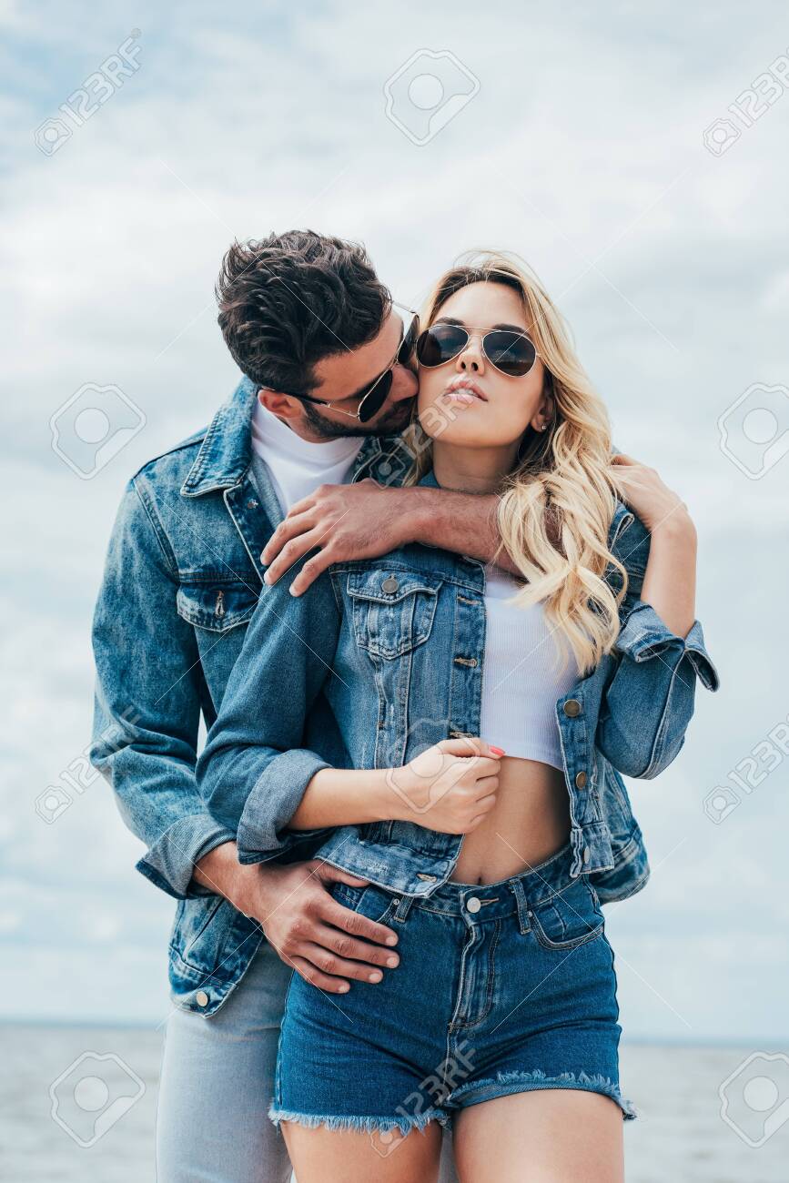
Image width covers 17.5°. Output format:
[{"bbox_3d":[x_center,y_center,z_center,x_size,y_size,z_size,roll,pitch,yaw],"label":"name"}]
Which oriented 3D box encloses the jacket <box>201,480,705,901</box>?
[{"bbox_3d":[0.063,0.100,2.710,0.530,0.460,0.320,2,-10,-4],"label":"jacket"}]

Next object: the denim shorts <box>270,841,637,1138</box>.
[{"bbox_3d":[0.058,0.412,2.670,0.365,0.300,0.235,3,-10,-7],"label":"denim shorts"}]

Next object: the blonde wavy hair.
[{"bbox_3d":[0.130,-0.139,2.770,0.240,0.455,0.250,0,-10,10],"label":"blonde wavy hair"}]

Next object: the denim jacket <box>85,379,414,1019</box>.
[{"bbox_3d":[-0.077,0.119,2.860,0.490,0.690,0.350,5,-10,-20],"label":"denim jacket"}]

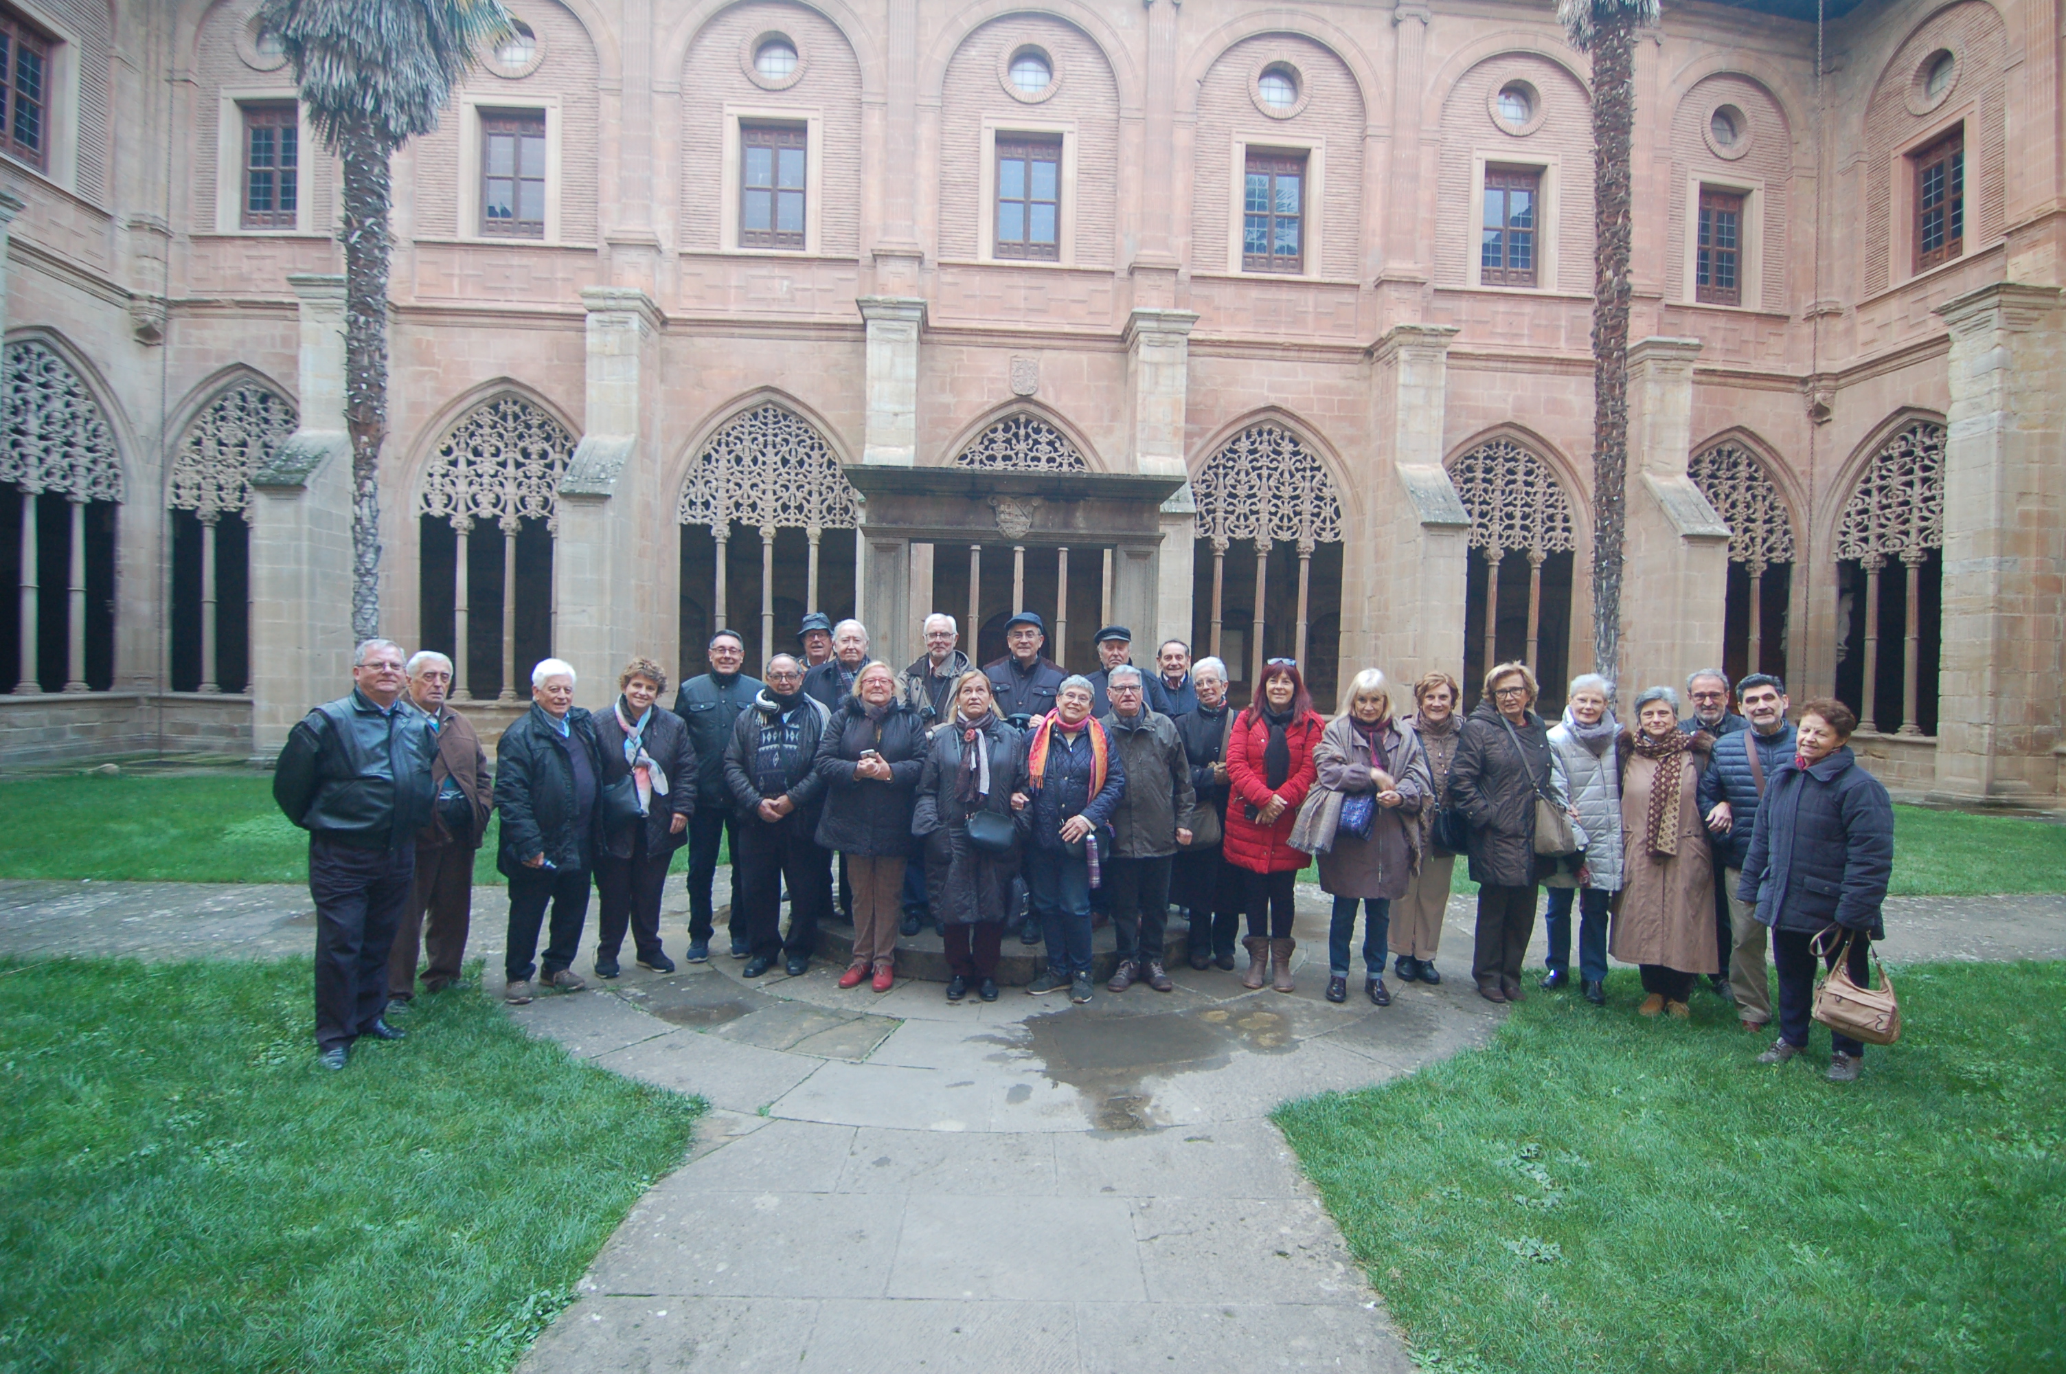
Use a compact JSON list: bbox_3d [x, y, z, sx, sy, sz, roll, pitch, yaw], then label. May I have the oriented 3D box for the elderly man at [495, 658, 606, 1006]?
[{"bbox_3d":[-2.363,0.677,4.470,0.420,1.622,0.520,2,1,42],"label":"elderly man"}]

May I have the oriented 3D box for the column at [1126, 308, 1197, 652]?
[{"bbox_3d":[2.301,-2.672,17.055,1.080,8.364,2.186,1,0,-4],"label":"column"}]

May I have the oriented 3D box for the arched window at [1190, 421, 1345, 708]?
[{"bbox_3d":[4.286,-2.232,16.800,2.880,5.300,0.400,1,0,-4],"label":"arched window"}]

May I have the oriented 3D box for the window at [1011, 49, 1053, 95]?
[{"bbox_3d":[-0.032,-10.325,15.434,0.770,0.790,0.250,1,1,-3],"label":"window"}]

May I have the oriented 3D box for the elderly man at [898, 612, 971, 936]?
[{"bbox_3d":[-0.529,0.455,5.050,0.540,1.728,0.400,1,0,-5],"label":"elderly man"}]

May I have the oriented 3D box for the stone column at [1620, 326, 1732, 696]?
[{"bbox_3d":[12.101,-2.473,17.695,1.080,8.364,2.186,1,0,-4],"label":"stone column"}]

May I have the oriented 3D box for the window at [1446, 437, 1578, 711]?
[{"bbox_3d":[9.599,-2.227,18.989,3.250,5.902,0.400,1,0,-4],"label":"window"}]

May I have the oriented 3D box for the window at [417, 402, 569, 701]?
[{"bbox_3d":[-8.009,-2.098,13.998,2.600,4.660,0.400,1,2,-4],"label":"window"}]

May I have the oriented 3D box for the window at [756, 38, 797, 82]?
[{"bbox_3d":[-3.928,-9.627,14.085,0.690,0.690,0.220,1,2,-4],"label":"window"}]

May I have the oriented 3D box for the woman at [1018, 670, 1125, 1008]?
[{"bbox_3d":[0.189,0.737,4.570,0.540,1.602,0.420,1,0,0],"label":"woman"}]

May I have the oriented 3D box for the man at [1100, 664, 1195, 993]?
[{"bbox_3d":[0.583,0.709,4.767,0.520,1.647,0.350,1,1,6],"label":"man"}]

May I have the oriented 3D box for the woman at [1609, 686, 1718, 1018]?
[{"bbox_3d":[3.092,0.797,4.500,0.490,1.595,0.380,1,1,31],"label":"woman"}]

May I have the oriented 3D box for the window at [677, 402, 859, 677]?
[{"bbox_3d":[-3.929,-1.964,13.614,2.657,4.538,0.400,1,1,-4],"label":"window"}]

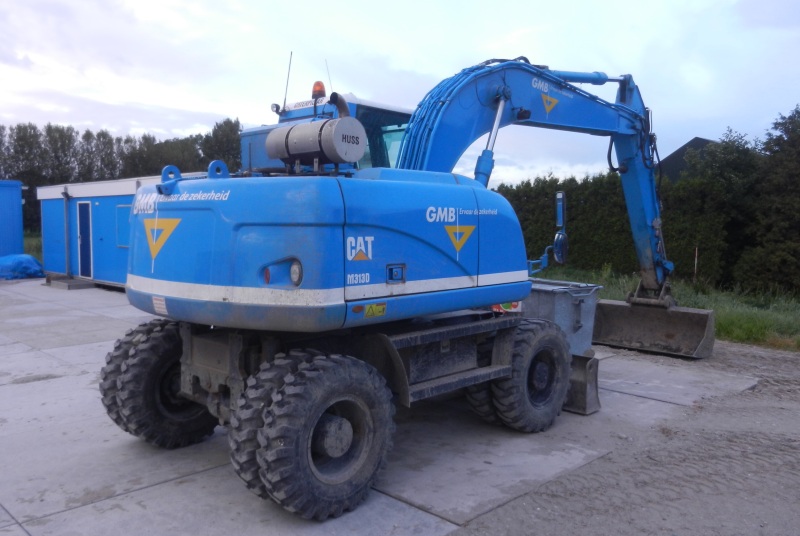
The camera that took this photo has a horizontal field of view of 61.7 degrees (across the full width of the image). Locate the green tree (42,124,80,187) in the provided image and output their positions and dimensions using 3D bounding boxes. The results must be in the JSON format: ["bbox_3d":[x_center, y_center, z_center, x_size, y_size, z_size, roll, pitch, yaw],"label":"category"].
[{"bbox_3d":[-30.382,-7.923,60.363,3.600,10.230,3.600,-1,5,-27],"label":"green tree"}]

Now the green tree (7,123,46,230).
[{"bbox_3d":[-32.399,-7.649,58.352,3.700,9.910,3.700,-1,5,-29],"label":"green tree"}]

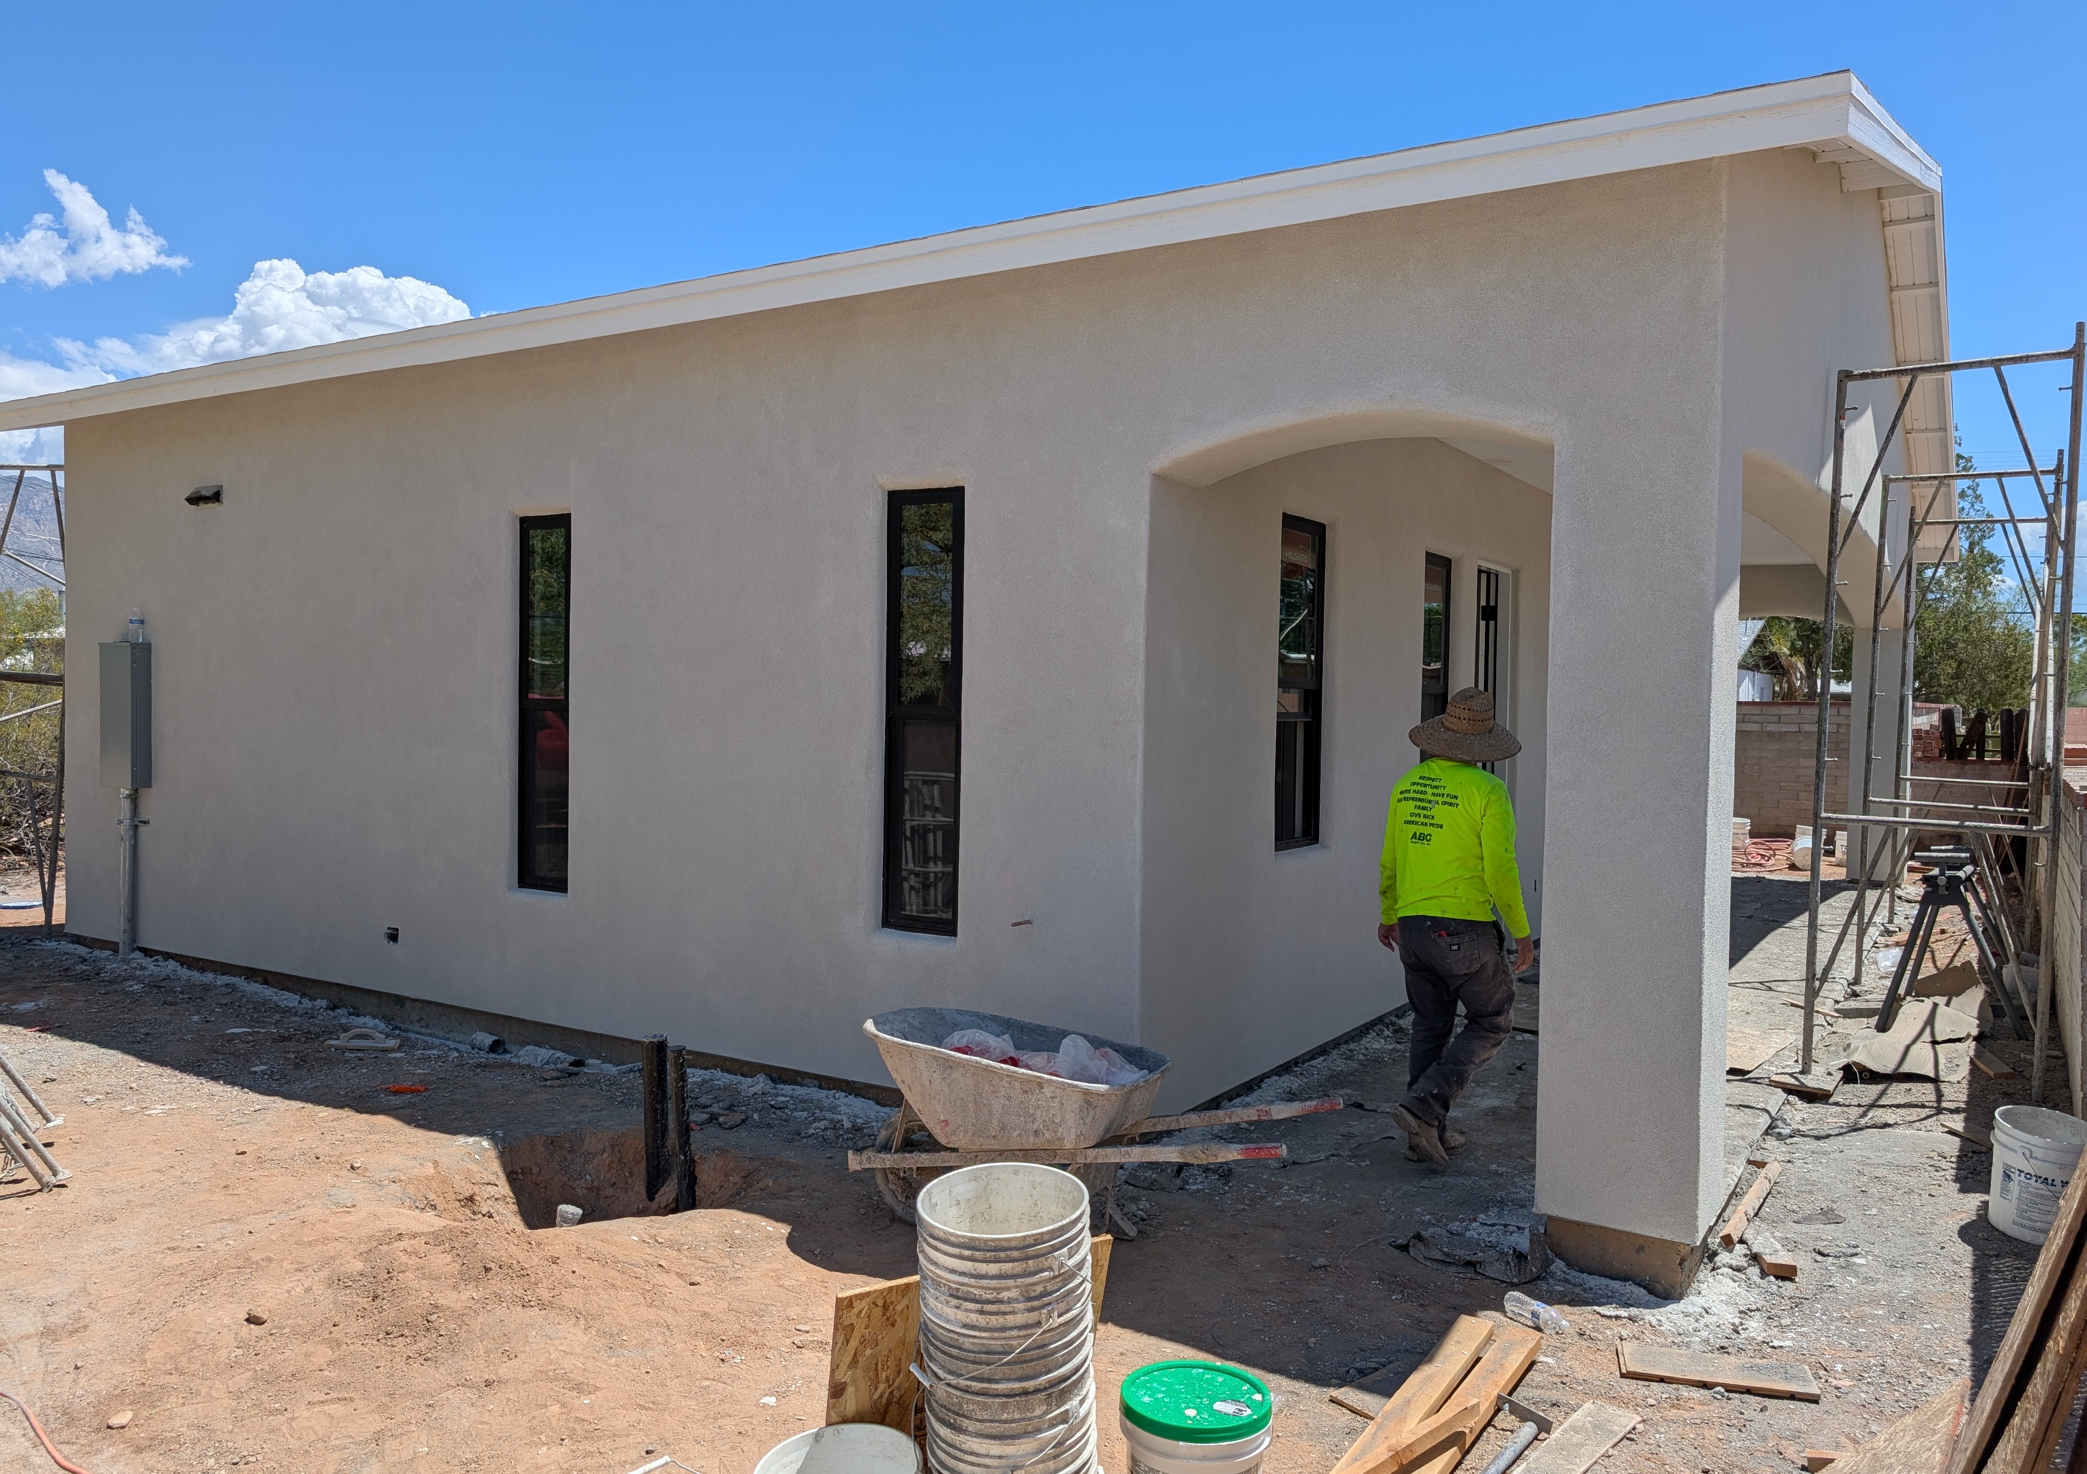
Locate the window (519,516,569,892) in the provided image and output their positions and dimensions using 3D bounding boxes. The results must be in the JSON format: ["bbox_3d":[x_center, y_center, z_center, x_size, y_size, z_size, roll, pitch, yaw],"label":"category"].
[{"bbox_3d":[-2.465,-0.166,7.209,0.390,1.859,0.100,1,1,32],"label":"window"}]

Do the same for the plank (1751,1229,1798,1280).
[{"bbox_3d":[2.312,1.649,4.610,0.088,0.038,0.270,1,1,12],"label":"plank"}]

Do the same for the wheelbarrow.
[{"bbox_3d":[0.100,1.265,4.590,1.530,0.710,0.680,1,1,24],"label":"wheelbarrow"}]

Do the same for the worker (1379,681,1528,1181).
[{"bbox_3d":[1.564,0.693,5.550,0.560,1.782,0.500,1,1,31],"label":"worker"}]

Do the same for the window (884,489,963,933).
[{"bbox_3d":[-0.485,-0.104,5.950,0.390,1.818,0.100,1,1,32],"label":"window"}]

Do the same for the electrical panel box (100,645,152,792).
[{"bbox_3d":[-5.829,-0.136,9.204,0.395,0.915,0.125,1,1,32],"label":"electrical panel box"}]

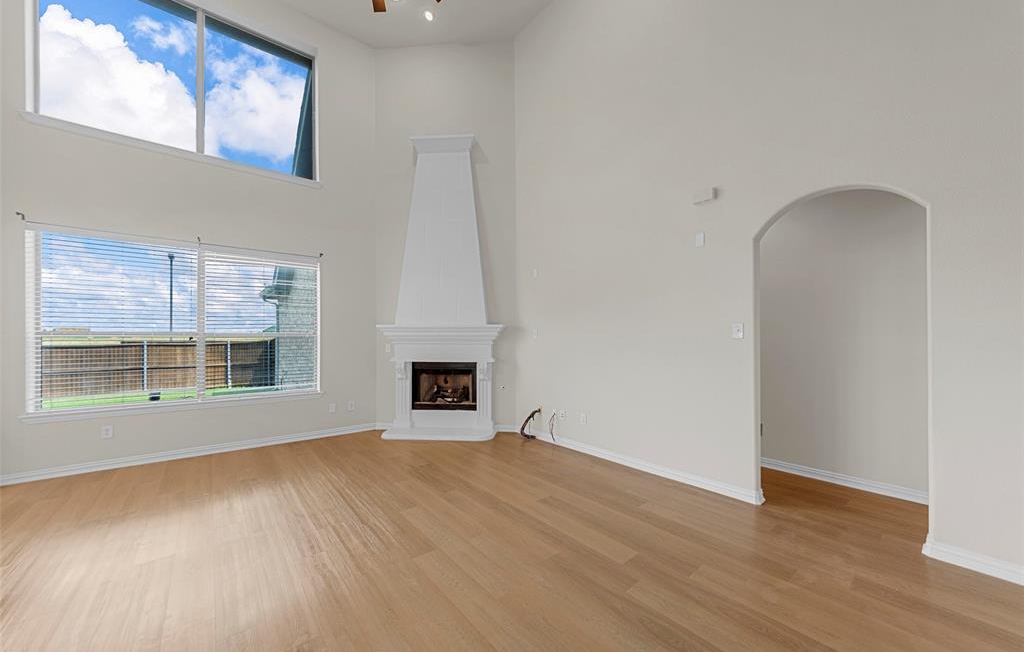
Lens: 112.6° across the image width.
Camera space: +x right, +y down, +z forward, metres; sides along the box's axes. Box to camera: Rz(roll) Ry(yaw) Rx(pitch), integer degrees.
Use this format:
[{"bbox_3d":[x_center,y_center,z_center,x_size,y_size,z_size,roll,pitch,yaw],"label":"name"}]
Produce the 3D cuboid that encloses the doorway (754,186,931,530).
[{"bbox_3d":[2.335,0.221,2.520,0.150,2.430,0.911,1,-1,-44],"label":"doorway"}]

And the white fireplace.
[{"bbox_3d":[-0.943,-0.541,4.601,1.667,4.021,0.368,0,-1,4],"label":"white fireplace"}]

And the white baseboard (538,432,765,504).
[{"bbox_3d":[1.112,1.400,3.650,0.025,0.108,2.540,1,-1,-44],"label":"white baseboard"}]

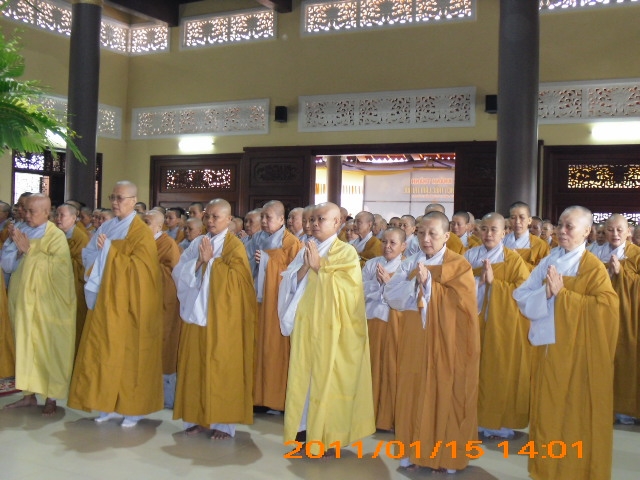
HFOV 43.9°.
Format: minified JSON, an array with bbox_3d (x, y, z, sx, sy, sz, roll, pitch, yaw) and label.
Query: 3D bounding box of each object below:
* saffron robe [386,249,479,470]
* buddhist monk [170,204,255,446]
[{"bbox_3d":[0.662,0.693,4.720,0.530,1.300,0.430,2,1,30],"label":"saffron robe"},{"bbox_3d":[-0.710,0.515,5.350,0.530,1.600,0.440,2,1,30],"label":"buddhist monk"}]

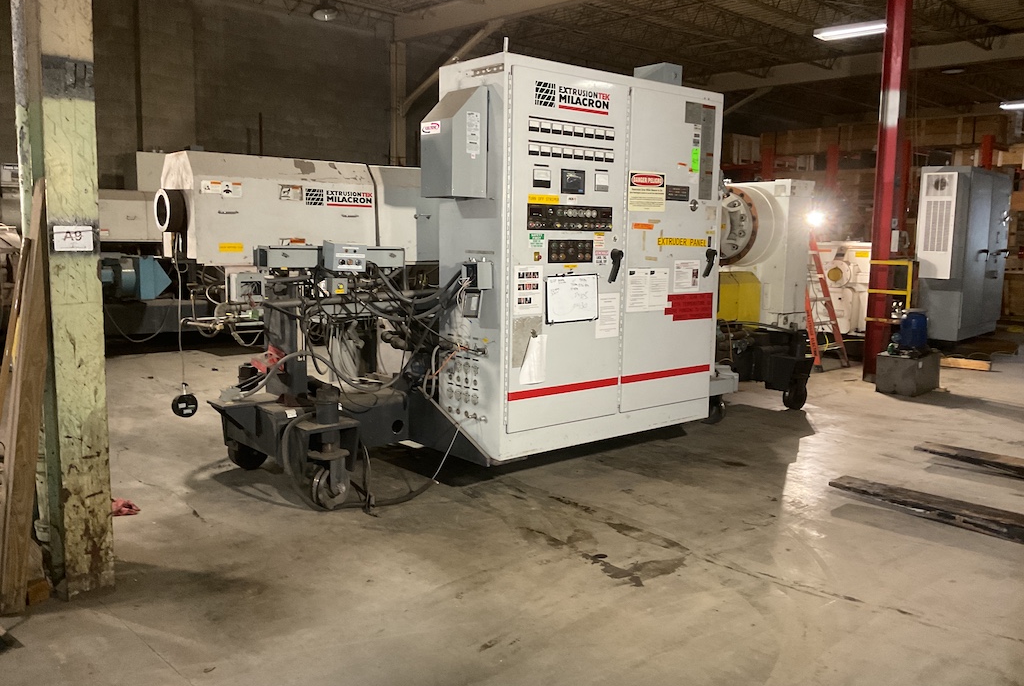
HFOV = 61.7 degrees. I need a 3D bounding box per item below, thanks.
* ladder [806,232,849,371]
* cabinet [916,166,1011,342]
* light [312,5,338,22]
[{"bbox_3d":[3.742,-0.577,10.970,0.580,1.730,1.000,-4,8,-33],"label":"ladder"},{"bbox_3d":[6.288,-1.249,12.033,0.670,2.290,2.260,7,9,41],"label":"cabinet"},{"bbox_3d":[-2.976,-5.250,13.691,0.410,0.240,0.410,1,7,0],"label":"light"}]

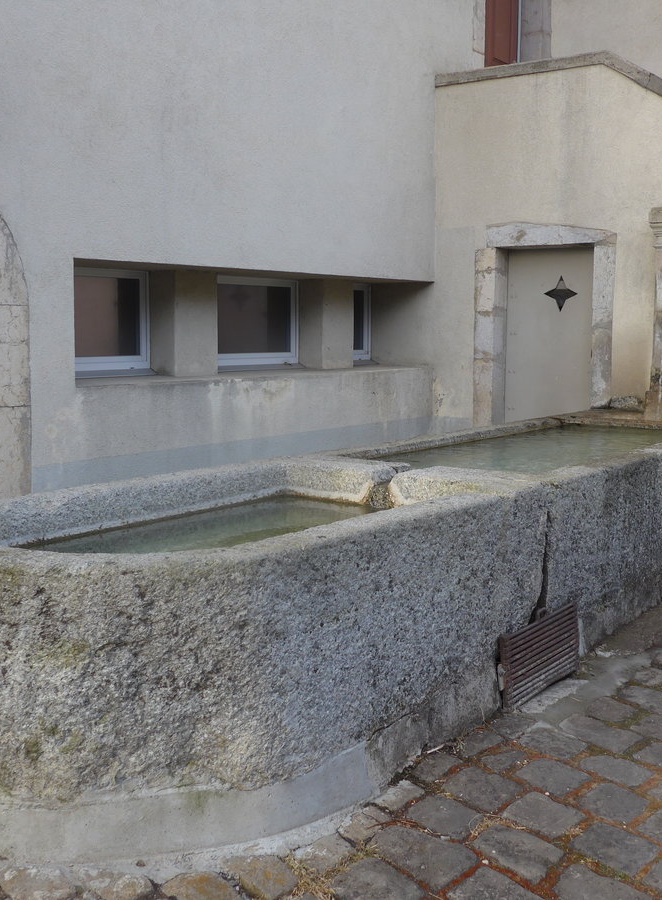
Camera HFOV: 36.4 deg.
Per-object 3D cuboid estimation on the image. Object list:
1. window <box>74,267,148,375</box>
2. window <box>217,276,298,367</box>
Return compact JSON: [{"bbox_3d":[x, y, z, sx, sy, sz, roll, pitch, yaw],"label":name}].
[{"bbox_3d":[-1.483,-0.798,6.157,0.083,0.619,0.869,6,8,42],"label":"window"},{"bbox_3d":[-0.599,-0.911,7.135,0.083,0.606,0.967,6,8,42],"label":"window"}]

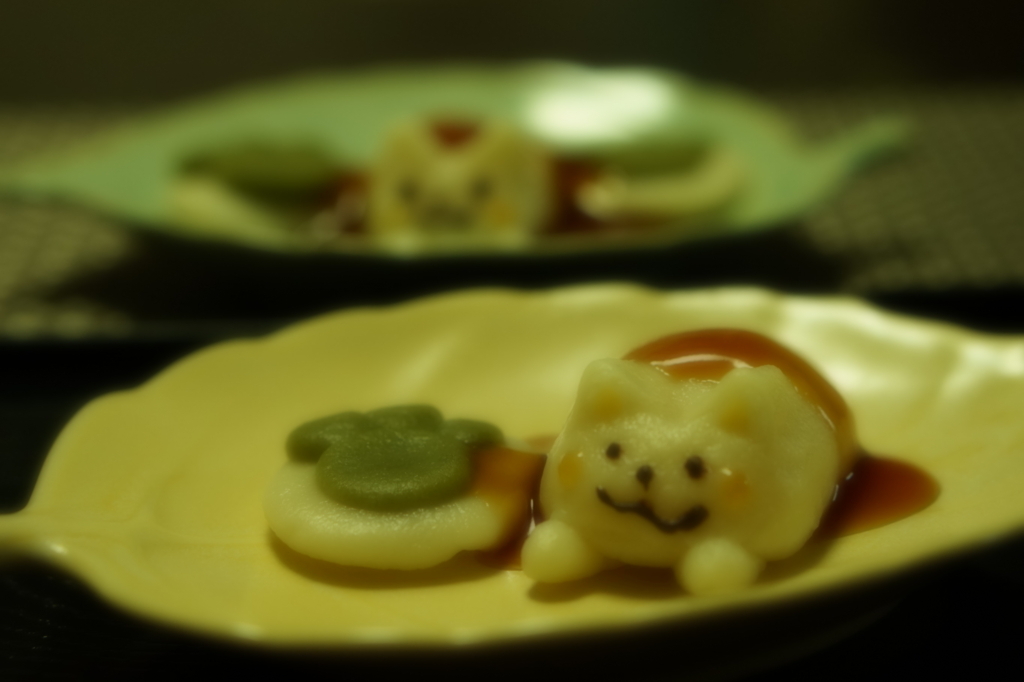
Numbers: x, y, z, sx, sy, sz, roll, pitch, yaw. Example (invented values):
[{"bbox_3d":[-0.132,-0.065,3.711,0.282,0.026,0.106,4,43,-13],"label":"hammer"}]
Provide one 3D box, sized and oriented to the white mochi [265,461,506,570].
[{"bbox_3d":[-0.026,0.034,0.444,0.050,0.015,0.045,1,21,4],"label":"white mochi"}]

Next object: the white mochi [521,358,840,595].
[{"bbox_3d":[0.036,0.026,0.447,0.060,0.043,0.053,7,22,17],"label":"white mochi"}]

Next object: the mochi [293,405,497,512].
[{"bbox_3d":[-0.025,0.024,0.447,0.045,0.010,0.038,1,21,4],"label":"mochi"}]

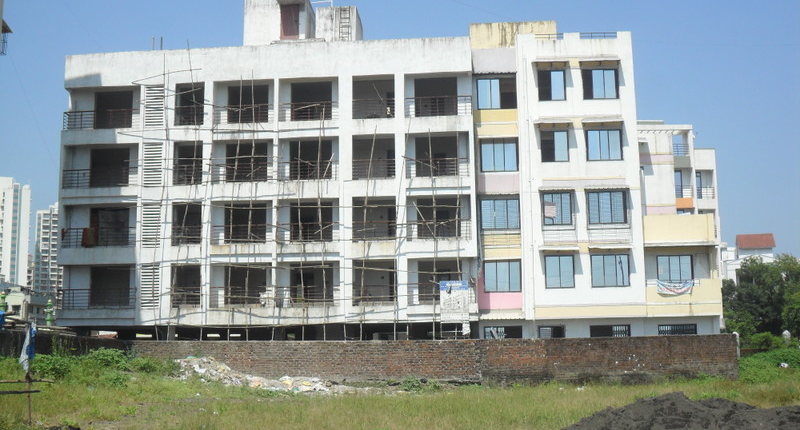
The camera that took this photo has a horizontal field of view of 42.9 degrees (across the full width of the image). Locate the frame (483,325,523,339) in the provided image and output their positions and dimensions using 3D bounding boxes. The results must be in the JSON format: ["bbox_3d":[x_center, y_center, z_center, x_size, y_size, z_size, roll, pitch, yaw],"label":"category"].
[{"bbox_3d":[4.814,5.772,47.158,1.751,1.200,0.120,-1,-9,3],"label":"frame"}]

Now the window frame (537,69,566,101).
[{"bbox_3d":[7.212,-6.112,48.130,1.268,1.521,0.120,-1,-9,3],"label":"window frame"}]

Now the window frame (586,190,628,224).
[{"bbox_3d":[9.608,-0.327,47.062,1.747,1.524,0.120,-1,-9,3],"label":"window frame"}]

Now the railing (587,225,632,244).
[{"bbox_3d":[9.653,0.955,46.801,2.066,0.764,0.350,-1,-8,4],"label":"railing"}]

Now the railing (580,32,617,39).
[{"bbox_3d":[9.456,-8.526,48.363,1.759,0.335,0.060,-1,-9,3],"label":"railing"}]

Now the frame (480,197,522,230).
[{"bbox_3d":[4.806,0.000,48.484,1.869,1.492,0.150,-1,-8,4],"label":"frame"}]

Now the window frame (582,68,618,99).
[{"bbox_3d":[9.516,-6.170,48.038,1.646,1.465,0.150,-1,-8,4],"label":"window frame"}]

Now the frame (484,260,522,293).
[{"bbox_3d":[4.893,2.896,48.074,1.759,1.538,0.150,-1,-8,4],"label":"frame"}]

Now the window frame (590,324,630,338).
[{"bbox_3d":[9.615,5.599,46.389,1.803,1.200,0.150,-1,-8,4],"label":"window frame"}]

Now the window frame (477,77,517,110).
[{"bbox_3d":[4.742,-5.867,49.308,1.882,1.542,0.150,-1,-8,4],"label":"window frame"}]

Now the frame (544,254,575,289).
[{"bbox_3d":[7.403,2.633,46.979,1.304,1.527,0.150,-1,-8,4],"label":"frame"}]

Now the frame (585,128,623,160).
[{"bbox_3d":[9.564,-3.246,47.536,1.670,1.502,0.120,-1,-9,3],"label":"frame"}]

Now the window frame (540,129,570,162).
[{"bbox_3d":[7.298,-3.215,47.803,1.281,1.494,0.150,-1,-8,4],"label":"window frame"}]

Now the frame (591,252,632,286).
[{"bbox_3d":[9.639,2.560,46.595,1.753,1.496,0.120,-1,-9,3],"label":"frame"}]

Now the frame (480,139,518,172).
[{"bbox_3d":[4.802,-2.860,48.884,1.808,1.614,0.150,-1,-8,4],"label":"frame"}]

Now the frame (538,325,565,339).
[{"bbox_3d":[7.047,5.740,47.038,1.246,1.200,0.120,-1,-9,3],"label":"frame"}]

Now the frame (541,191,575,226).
[{"bbox_3d":[7.322,-0.260,47.179,1.294,1.548,0.120,-1,-9,3],"label":"frame"}]

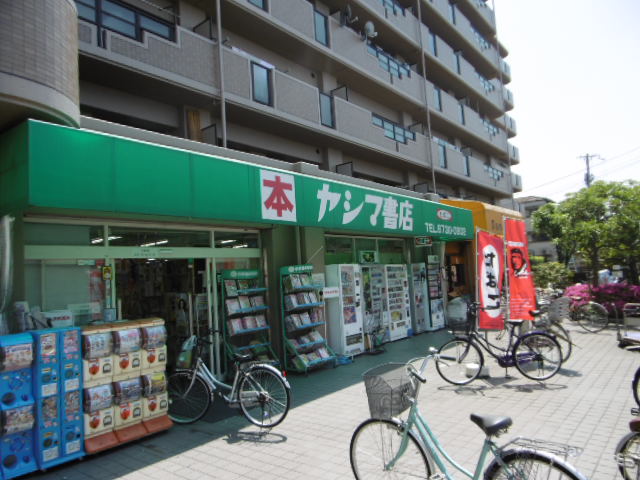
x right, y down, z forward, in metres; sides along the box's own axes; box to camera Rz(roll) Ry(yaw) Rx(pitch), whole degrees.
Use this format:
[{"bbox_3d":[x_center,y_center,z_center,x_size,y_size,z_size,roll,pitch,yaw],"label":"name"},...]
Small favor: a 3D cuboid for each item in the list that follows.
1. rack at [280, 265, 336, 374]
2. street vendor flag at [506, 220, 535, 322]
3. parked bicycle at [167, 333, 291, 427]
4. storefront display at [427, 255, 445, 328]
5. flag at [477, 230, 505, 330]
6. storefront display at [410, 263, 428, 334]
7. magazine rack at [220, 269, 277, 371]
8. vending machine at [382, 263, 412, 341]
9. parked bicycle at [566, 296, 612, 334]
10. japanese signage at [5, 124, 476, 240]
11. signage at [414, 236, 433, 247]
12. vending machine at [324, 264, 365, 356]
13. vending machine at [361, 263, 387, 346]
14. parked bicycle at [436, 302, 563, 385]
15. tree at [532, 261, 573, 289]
[{"bbox_3d":[-0.229,1.416,8.158,0.680,1.880,0.580,1,-7,-42],"label":"rack"},{"bbox_3d":[3.327,0.480,7.400,0.550,1.720,0.100,-1,-5,-22],"label":"street vendor flag"},{"bbox_3d":[-1.121,1.597,5.095,1.760,1.030,0.550,-5,-5,17],"label":"parked bicycle"},{"bbox_3d":[3.163,1.508,12.751,0.450,2.040,0.720,-7,-6,40],"label":"storefront display"},{"bbox_3d":[2.775,0.639,7.169,0.570,1.640,0.100,-1,-5,-25],"label":"flag"},{"bbox_3d":[2.615,1.626,12.505,0.500,1.860,0.660,-8,-7,39],"label":"storefront display"},{"bbox_3d":[-1.225,1.431,7.803,0.670,1.840,0.740,-7,-6,40],"label":"magazine rack"},{"bbox_3d":[1.770,1.565,11.266,0.650,1.830,1.040,-7,-6,40],"label":"vending machine"},{"bbox_3d":[5.991,1.650,10.624,0.580,1.050,1.780,-2,-5,-23],"label":"parked bicycle"},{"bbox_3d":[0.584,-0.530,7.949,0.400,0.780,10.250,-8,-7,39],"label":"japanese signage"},{"bbox_3d":[2.865,0.062,12.103,0.490,0.250,0.100,-7,-6,40],"label":"signage"},{"bbox_3d":[0.459,1.499,9.539,0.600,1.870,0.720,-8,-7,39],"label":"vending machine"},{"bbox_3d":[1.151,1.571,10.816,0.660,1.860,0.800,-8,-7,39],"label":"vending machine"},{"bbox_3d":[2.461,1.458,6.142,1.780,1.100,0.580,-4,-5,8],"label":"parked bicycle"},{"bbox_3d":[7.768,1.605,14.934,1.600,1.650,1.500,-6,-6,27],"label":"tree"}]

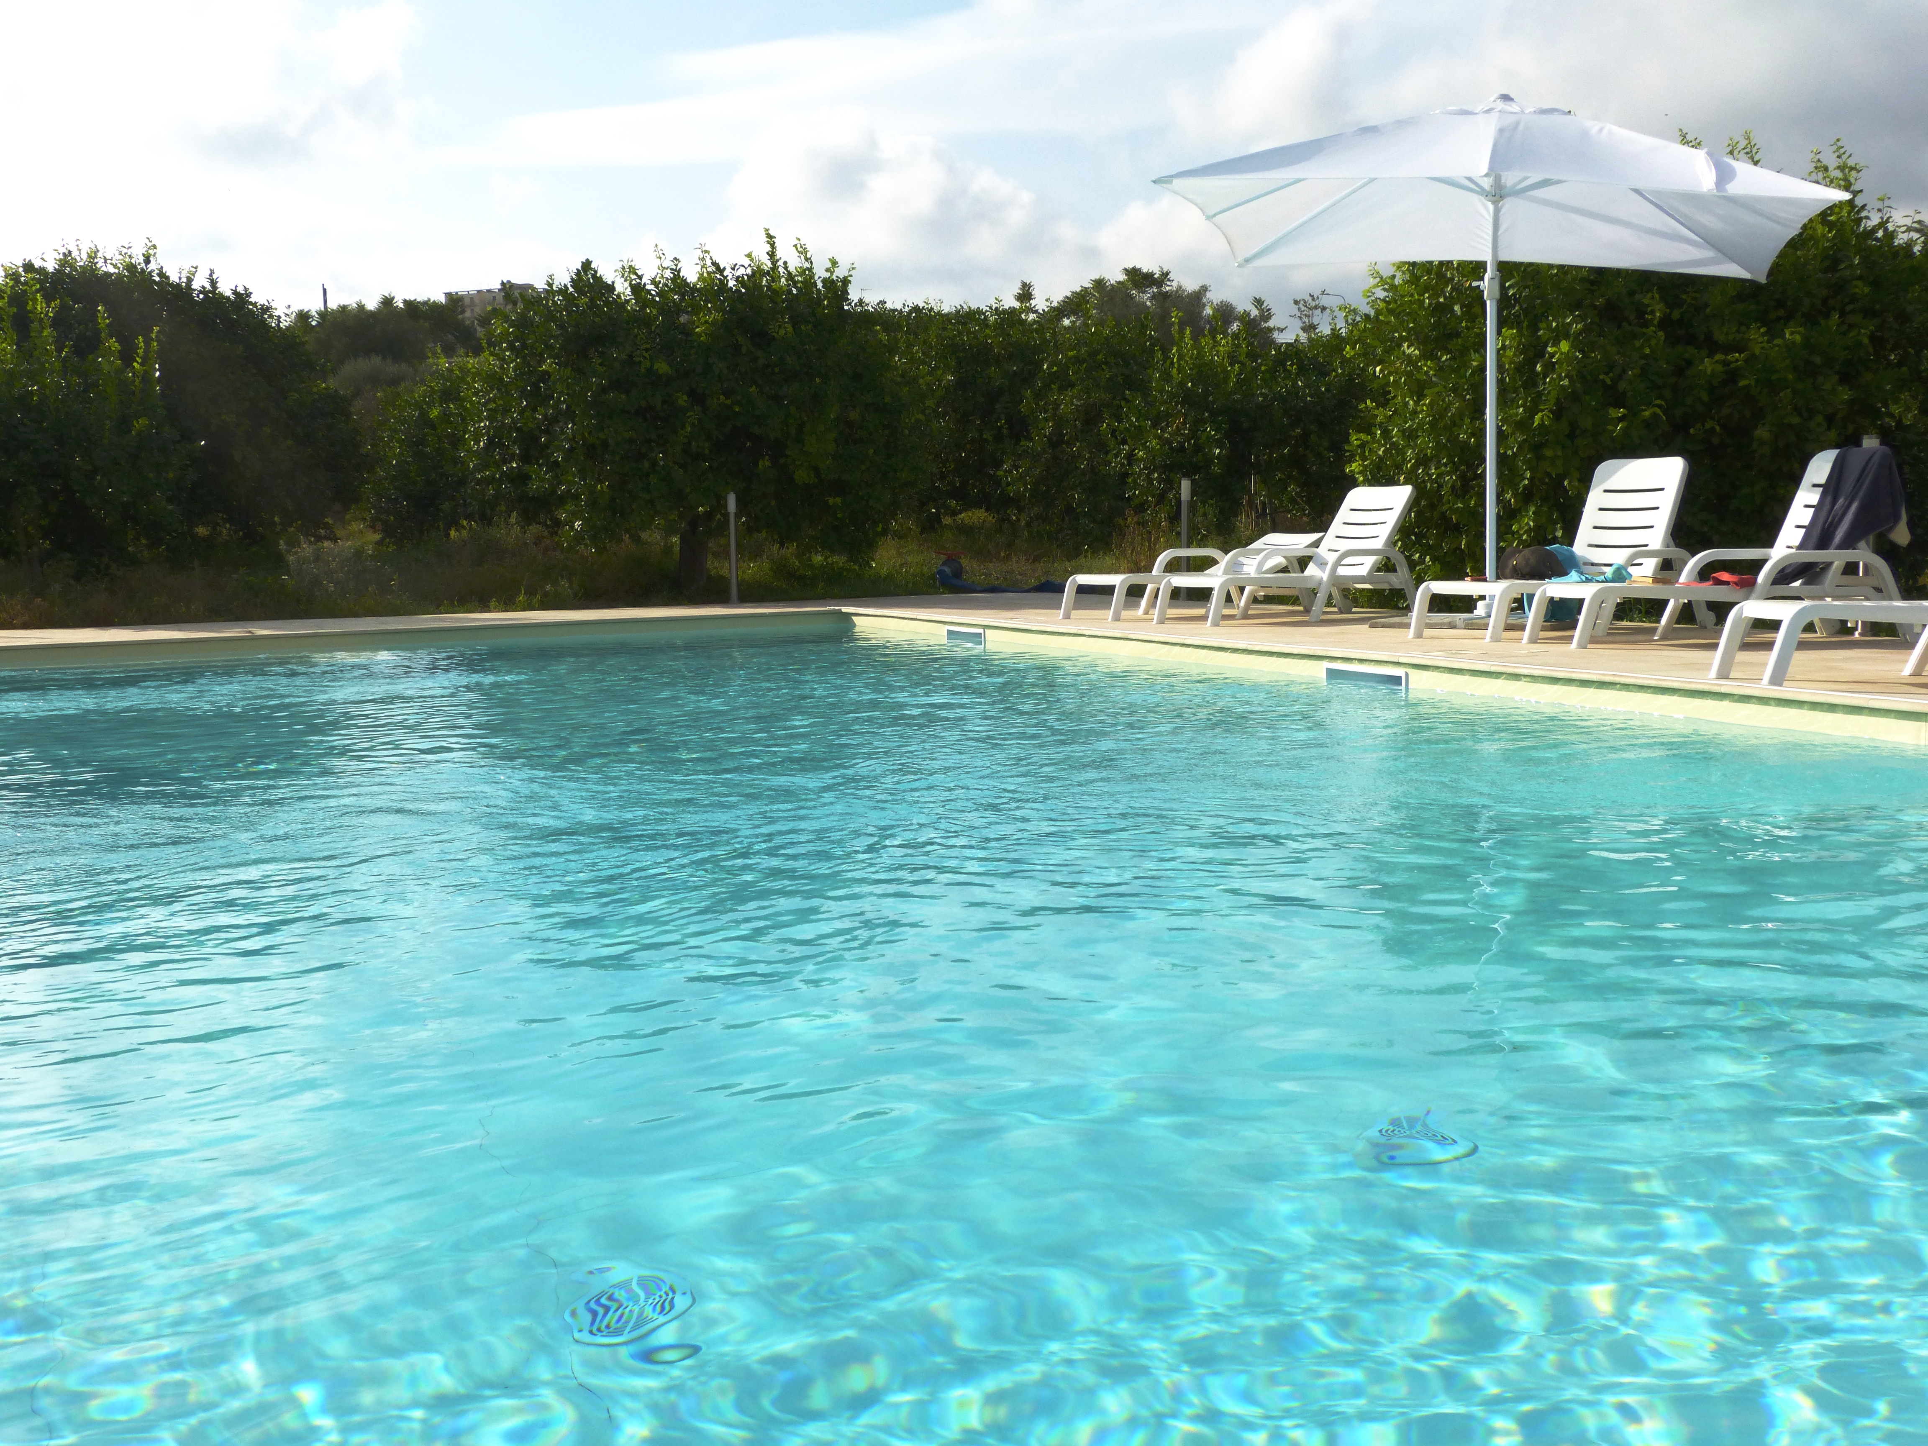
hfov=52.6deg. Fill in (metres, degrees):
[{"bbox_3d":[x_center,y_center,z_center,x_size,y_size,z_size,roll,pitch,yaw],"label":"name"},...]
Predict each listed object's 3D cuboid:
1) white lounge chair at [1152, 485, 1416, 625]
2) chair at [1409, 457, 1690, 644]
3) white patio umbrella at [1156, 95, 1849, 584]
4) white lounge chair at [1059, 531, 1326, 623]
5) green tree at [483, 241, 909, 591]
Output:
[{"bbox_3d":[1.924,-1.000,11.515,1.685,0.782,0.673,-4,7,-34],"label":"white lounge chair"},{"bbox_3d":[2.993,-0.881,9.752,1.680,0.864,0.673,-5,7,-36],"label":"chair"},{"bbox_3d":[2.963,-2.035,10.982,3.233,2.923,3.233,1,6,16],"label":"white patio umbrella"},{"bbox_3d":[1.489,-0.939,12.344,1.892,0.509,0.673,-5,7,-37],"label":"white lounge chair"},{"bbox_3d":[-2.634,-2.944,18.723,4.000,3.250,3.800,-1,6,0],"label":"green tree"}]

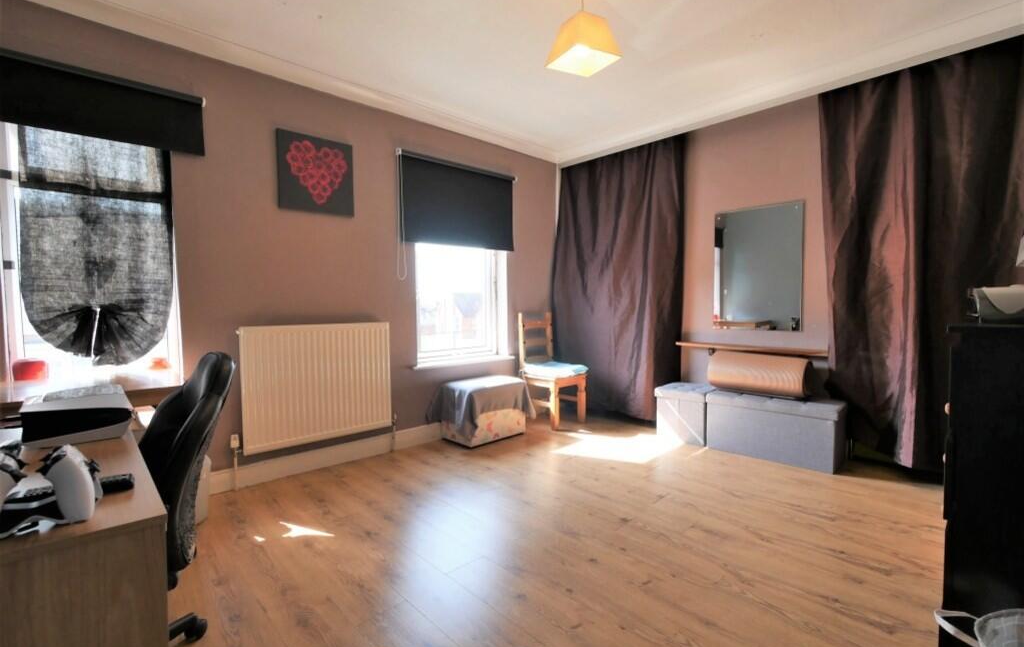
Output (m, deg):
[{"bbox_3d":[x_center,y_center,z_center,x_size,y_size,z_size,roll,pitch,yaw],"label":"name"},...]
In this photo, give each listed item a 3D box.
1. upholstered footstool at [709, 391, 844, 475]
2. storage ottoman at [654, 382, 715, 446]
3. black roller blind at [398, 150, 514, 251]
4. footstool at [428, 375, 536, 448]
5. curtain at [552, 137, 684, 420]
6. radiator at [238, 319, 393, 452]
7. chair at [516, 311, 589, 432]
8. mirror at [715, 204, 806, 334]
[{"bbox_3d":[1.847,0.732,2.941,0.769,0.389,0.382,2,3,42],"label":"upholstered footstool"},{"bbox_3d":[1.420,0.719,3.348,0.382,0.385,0.382,2,4,43],"label":"storage ottoman"},{"bbox_3d":[-0.403,-0.951,3.380,1.097,0.661,0.070,-3,3,-39],"label":"black roller blind"},{"bbox_3d":[-0.210,0.704,3.394,0.656,0.441,0.365,-3,3,-41],"label":"footstool"},{"bbox_3d":[0.969,-0.369,3.858,1.161,2.424,0.161,2,4,43],"label":"curtain"},{"bbox_3d":[-1.240,0.383,2.719,0.901,0.747,0.091,-3,3,-39],"label":"radiator"},{"bbox_3d":[0.383,0.401,3.773,0.425,1.000,0.484,-3,3,-40],"label":"chair"},{"bbox_3d":[1.829,-0.407,3.108,0.593,0.917,0.020,2,4,43],"label":"mirror"}]

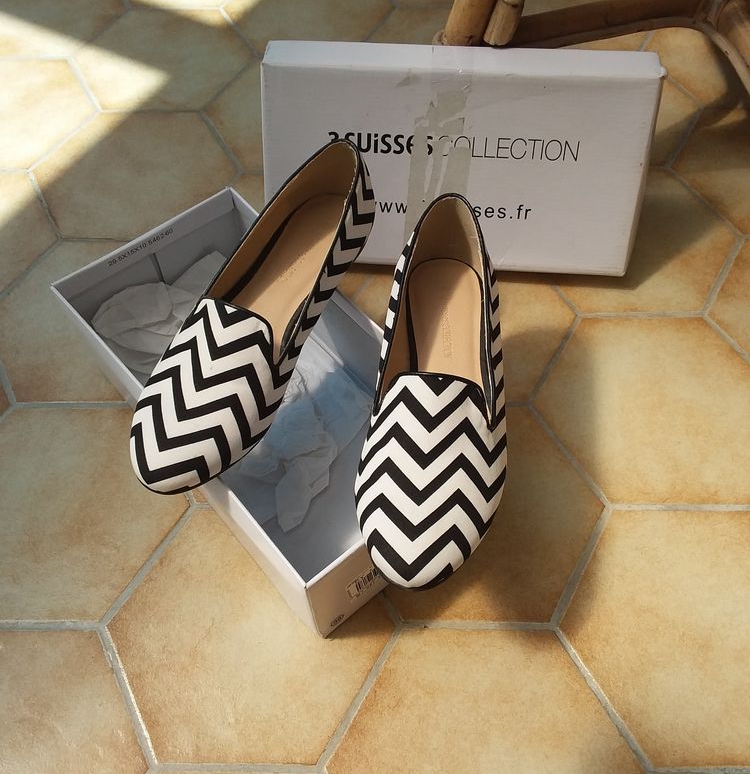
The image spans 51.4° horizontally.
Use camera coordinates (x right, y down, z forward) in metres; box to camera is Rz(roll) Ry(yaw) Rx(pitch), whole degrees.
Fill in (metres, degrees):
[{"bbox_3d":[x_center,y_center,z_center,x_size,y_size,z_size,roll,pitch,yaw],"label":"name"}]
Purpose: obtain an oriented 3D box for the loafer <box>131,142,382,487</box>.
[{"bbox_3d":[-0.075,-0.050,0.521,0.091,0.071,0.262,23,67,14],"label":"loafer"}]

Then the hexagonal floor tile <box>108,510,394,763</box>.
[{"bbox_3d":[-0.089,0.173,0.561,0.208,0.010,0.178,0,59,1],"label":"hexagonal floor tile"}]

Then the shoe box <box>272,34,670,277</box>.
[{"bbox_3d":[0.065,-0.187,0.663,0.309,0.162,0.057,4,28,4],"label":"shoe box"}]

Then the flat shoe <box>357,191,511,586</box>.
[{"bbox_3d":[0.041,-0.005,0.495,0.091,0.071,0.262,5,59,5],"label":"flat shoe"}]

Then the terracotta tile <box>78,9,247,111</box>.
[{"bbox_3d":[-0.242,-0.374,0.896,0.208,0.010,0.178,0,59,1],"label":"terracotta tile"}]

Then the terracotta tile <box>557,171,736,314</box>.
[{"bbox_3d":[0.239,-0.139,0.743,0.208,0.010,0.178,0,59,1],"label":"terracotta tile"}]

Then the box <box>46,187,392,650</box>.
[{"bbox_3d":[-0.077,0.011,0.588,0.153,0.112,0.297,-37,65,-19],"label":"box"}]

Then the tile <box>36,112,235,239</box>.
[{"bbox_3d":[-0.244,-0.218,0.802,0.208,0.010,0.178,0,59,1],"label":"tile"}]

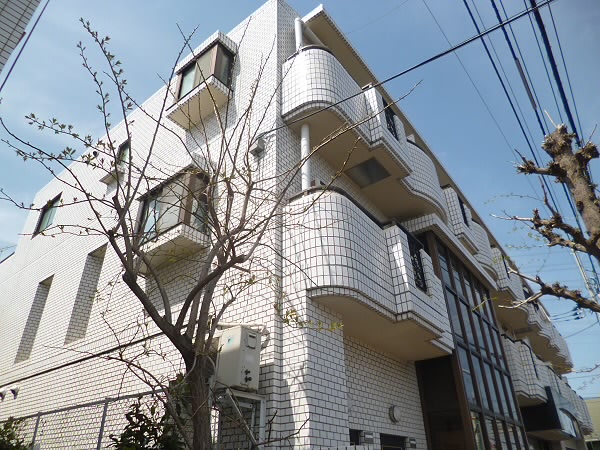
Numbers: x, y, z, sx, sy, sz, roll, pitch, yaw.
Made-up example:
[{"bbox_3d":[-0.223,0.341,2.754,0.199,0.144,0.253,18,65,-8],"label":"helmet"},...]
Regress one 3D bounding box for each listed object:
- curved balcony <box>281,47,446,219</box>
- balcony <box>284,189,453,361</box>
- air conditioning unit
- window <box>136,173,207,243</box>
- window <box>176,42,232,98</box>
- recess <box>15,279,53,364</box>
[{"bbox_3d":[1.491,-1.330,7.612,0.849,1.441,4.402,-23,-39,31],"label":"curved balcony"},{"bbox_3d":[1.125,0.786,5.624,0.849,1.358,3.119,-23,-39,31],"label":"balcony"},{"bbox_3d":[-0.769,1.353,4.041,0.760,0.553,0.267,-23,-39,31],"label":"air conditioning unit"},{"bbox_3d":[-1.906,-0.093,6.161,1.283,1.017,0.395,-23,-39,31],"label":"window"},{"bbox_3d":[-1.754,-2.592,7.648,1.036,1.027,0.395,-23,-39,31],"label":"window"},{"bbox_3d":[-5.330,1.994,8.594,0.720,1.808,0.345,-23,-39,31],"label":"recess"}]

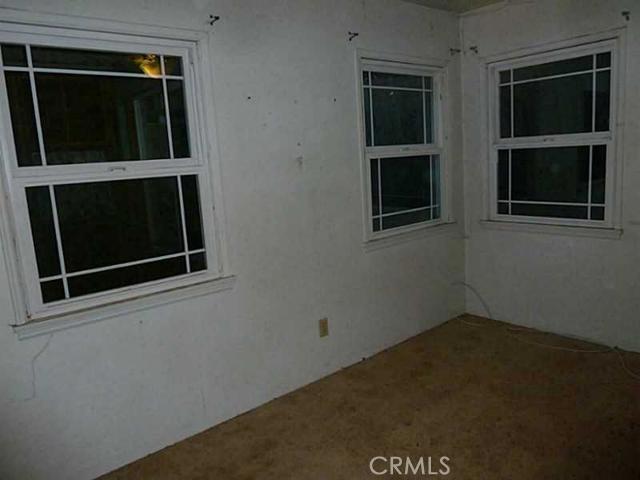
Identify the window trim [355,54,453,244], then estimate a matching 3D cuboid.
[{"bbox_3d":[0.643,-0.677,3.366,0.992,1.262,0.080,-11,12,-39],"label":"window trim"}]

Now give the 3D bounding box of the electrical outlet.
[{"bbox_3d":[0.030,0.564,2.960,0.073,0.121,0.012,-11,12,-39],"label":"electrical outlet"}]

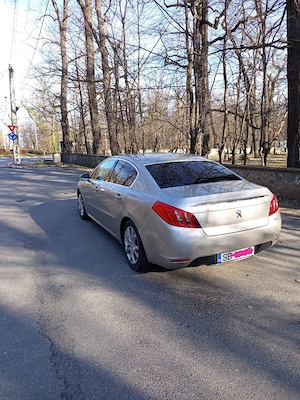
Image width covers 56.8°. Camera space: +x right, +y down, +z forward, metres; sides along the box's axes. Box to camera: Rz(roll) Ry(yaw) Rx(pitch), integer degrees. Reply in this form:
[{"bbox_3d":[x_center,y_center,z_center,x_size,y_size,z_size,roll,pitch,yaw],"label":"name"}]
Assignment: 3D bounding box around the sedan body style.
[{"bbox_3d":[-0.069,-0.119,5.186,1.870,1.456,4.790,-6,12,-26],"label":"sedan body style"}]

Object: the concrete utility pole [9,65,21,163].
[{"bbox_3d":[-11.185,-6.923,22.840,0.480,7.950,0.360,-4,12,-21],"label":"concrete utility pole"}]

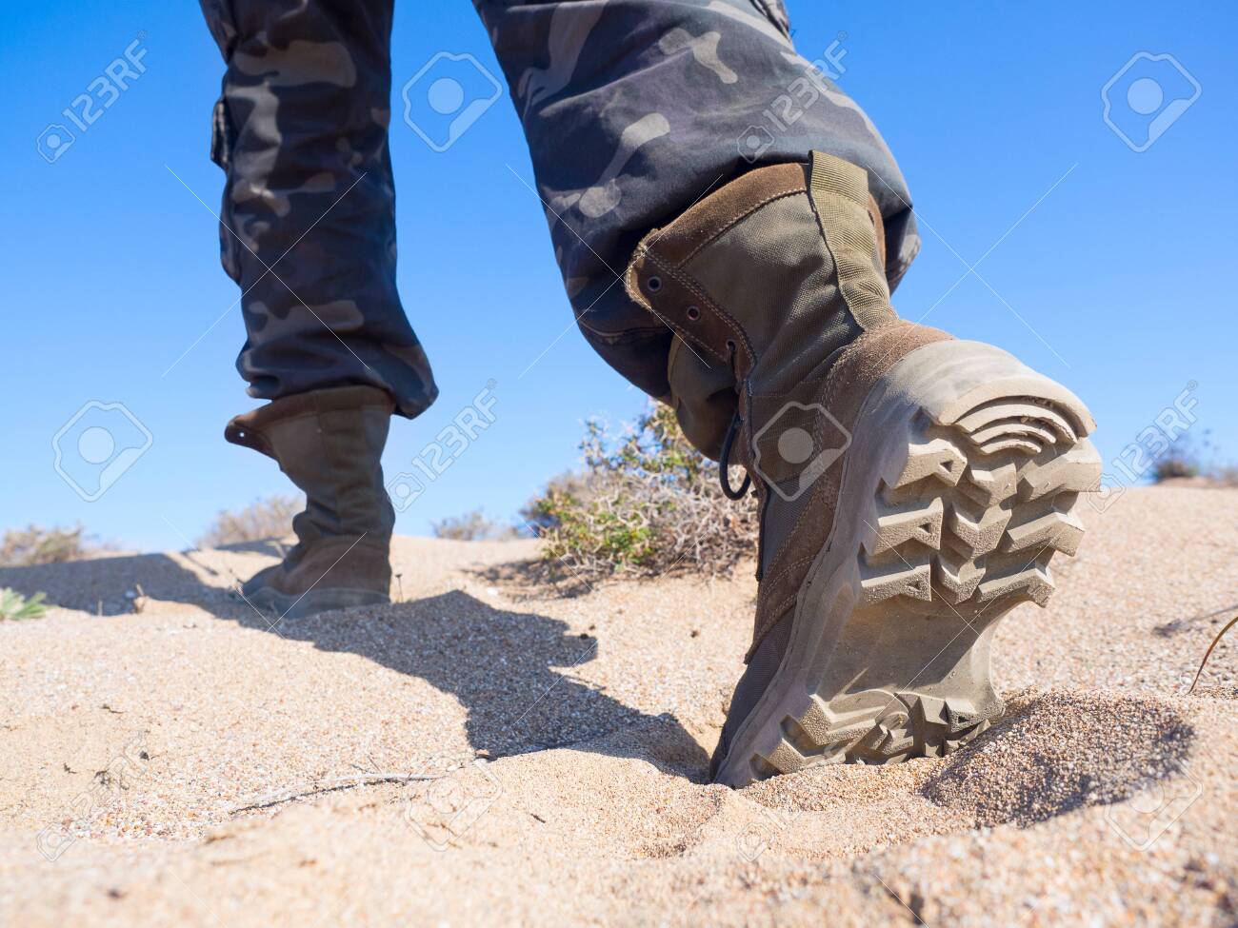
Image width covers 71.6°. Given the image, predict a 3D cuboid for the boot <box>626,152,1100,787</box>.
[{"bbox_3d":[0.111,0.012,0.486,0.125,0.265,0.300,2,-47,-6],"label":"boot"}]

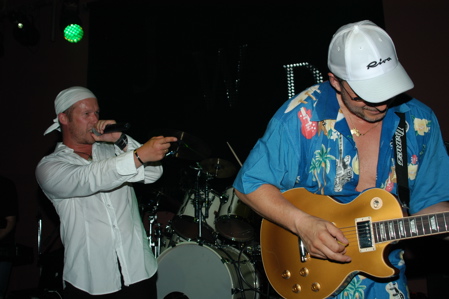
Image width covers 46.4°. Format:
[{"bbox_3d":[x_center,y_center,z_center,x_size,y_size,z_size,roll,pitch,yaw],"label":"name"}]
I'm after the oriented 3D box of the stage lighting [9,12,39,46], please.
[{"bbox_3d":[-1.830,-1.110,4.800,0.230,0.230,0.280,4,30,-46],"label":"stage lighting"}]

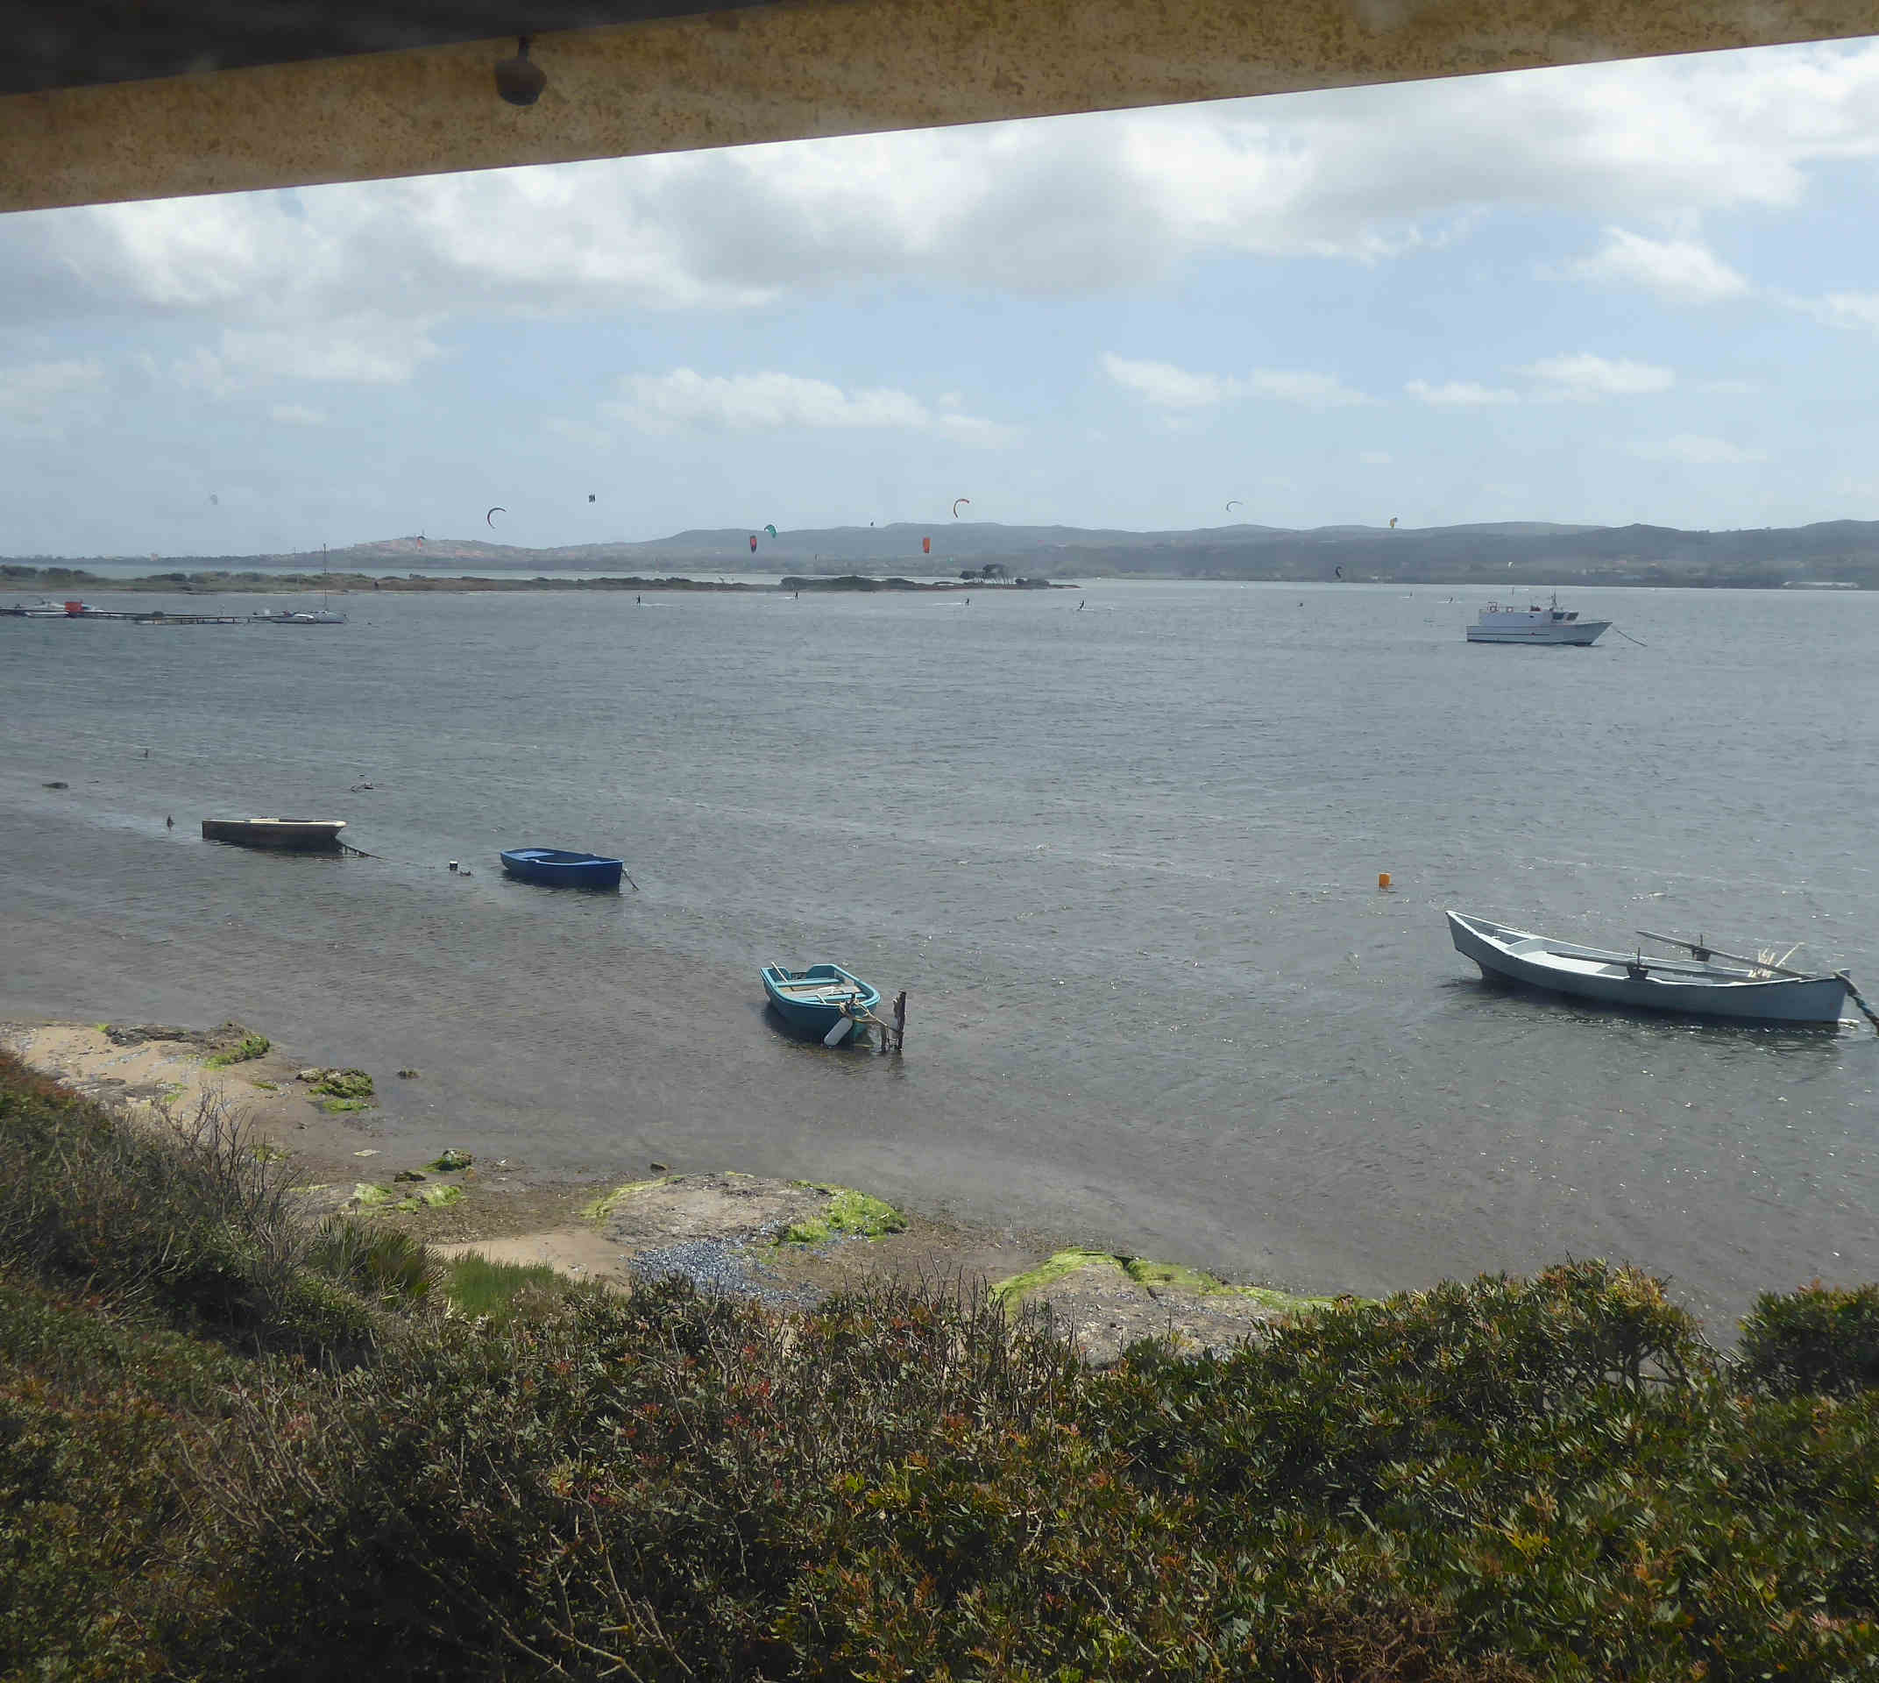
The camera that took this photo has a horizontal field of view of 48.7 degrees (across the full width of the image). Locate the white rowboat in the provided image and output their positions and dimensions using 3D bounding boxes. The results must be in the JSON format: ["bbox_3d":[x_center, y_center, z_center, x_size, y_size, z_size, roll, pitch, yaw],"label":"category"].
[{"bbox_3d":[10.593,1.933,31.554,5.900,1.100,1.600,6,9,34],"label":"white rowboat"}]

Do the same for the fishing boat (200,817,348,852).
[{"bbox_3d":[-15.205,-0.184,47.549,3.500,0.570,1.250,2,8,12],"label":"fishing boat"}]

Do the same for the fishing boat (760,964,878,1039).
[{"bbox_3d":[-1.562,2.295,29.236,1.370,0.650,3.050,-2,8,-20],"label":"fishing boat"}]

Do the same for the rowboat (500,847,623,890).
[{"bbox_3d":[-7.617,0.547,42.347,3.300,0.600,1.270,6,9,38],"label":"rowboat"}]

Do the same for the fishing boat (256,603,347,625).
[{"bbox_3d":[-68.406,-24.294,222.536,9.400,2.300,2.800,1,7,3],"label":"fishing boat"}]

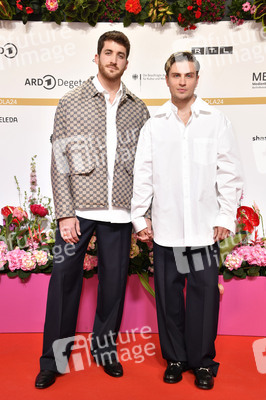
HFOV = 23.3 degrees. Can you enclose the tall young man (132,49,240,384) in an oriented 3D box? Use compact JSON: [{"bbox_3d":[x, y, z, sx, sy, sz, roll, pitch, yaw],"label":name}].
[{"bbox_3d":[0.289,0.088,3.480,0.600,1.770,0.370,0,1,5],"label":"tall young man"}]

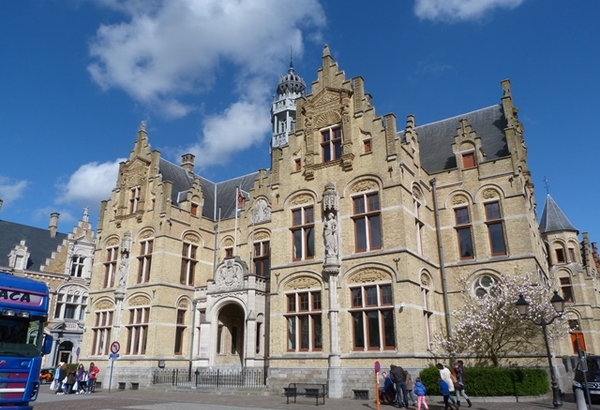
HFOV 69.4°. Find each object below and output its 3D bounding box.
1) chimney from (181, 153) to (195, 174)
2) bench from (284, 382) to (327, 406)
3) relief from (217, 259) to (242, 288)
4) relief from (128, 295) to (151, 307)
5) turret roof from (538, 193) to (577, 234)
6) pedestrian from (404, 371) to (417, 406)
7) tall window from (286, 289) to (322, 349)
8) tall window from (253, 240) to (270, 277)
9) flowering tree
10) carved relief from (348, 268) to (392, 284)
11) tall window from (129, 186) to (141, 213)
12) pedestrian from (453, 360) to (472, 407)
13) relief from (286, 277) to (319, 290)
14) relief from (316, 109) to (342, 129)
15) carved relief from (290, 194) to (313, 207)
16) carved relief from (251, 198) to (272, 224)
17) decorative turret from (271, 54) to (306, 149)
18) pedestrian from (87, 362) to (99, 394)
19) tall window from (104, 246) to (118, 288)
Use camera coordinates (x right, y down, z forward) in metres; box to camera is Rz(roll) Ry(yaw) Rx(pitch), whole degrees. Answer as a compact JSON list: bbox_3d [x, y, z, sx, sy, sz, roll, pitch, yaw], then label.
[{"bbox_3d":[-10.218,-3.675,39.730,0.900,2.300,0.900,-13,-23,32],"label":"chimney"},{"bbox_3d":[0.193,7.740,17.736,1.780,0.780,0.680,-13,-23,32],"label":"bench"},{"bbox_3d":[-4.569,4.534,28.340,2.250,1.950,0.250,-13,-23,32],"label":"relief"},{"bbox_3d":[-11.271,6.755,30.450,2.300,0.780,0.150,-13,-23,32],"label":"relief"},{"bbox_3d":[25.225,0.658,42.993,3.345,3.916,3.345,-13,-23,32],"label":"turret roof"},{"bbox_3d":[4.442,7.455,17.711,0.520,1.340,0.430,-13,-23,32],"label":"pedestrian"},{"bbox_3d":[0.190,6.125,22.834,2.250,3.070,0.280,-13,-23,32],"label":"tall window"},{"bbox_3d":[-2.861,4.160,31.870,1.600,3.100,0.250,-13,-23,32],"label":"tall window"},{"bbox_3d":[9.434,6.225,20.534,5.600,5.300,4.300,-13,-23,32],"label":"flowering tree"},{"bbox_3d":[3.462,3.549,21.453,2.200,0.780,0.150,-13,-23,32],"label":"carved relief"},{"bbox_3d":[-12.774,-0.331,33.726,1.275,2.244,0.255,-13,-23,31],"label":"tall window"},{"bbox_3d":[6.499,7.173,17.421,0.680,1.690,0.500,-16,-25,37],"label":"pedestrian"},{"bbox_3d":[0.160,4.179,23.102,2.193,0.694,0.204,-13,-23,31],"label":"relief"},{"bbox_3d":[1.628,-5.022,25.249,1.734,0.969,0.204,-13,-23,31],"label":"relief"},{"bbox_3d":[0.140,-0.244,24.669,1.479,0.694,0.204,-13,-23,31],"label":"carved relief"},{"bbox_3d":[-2.942,0.459,33.045,1.950,2.100,0.250,-13,-23,32],"label":"carved relief"},{"bbox_3d":[-0.935,-9.511,39.099,3.000,11.000,3.000,-13,-23,32],"label":"decorative turret"},{"bbox_3d":[-11.601,9.687,24.294,0.551,1.632,0.428,-15,-24,36],"label":"pedestrian"},{"bbox_3d":[-14.798,4.836,33.816,1.500,3.200,0.250,-13,-23,32],"label":"tall window"}]

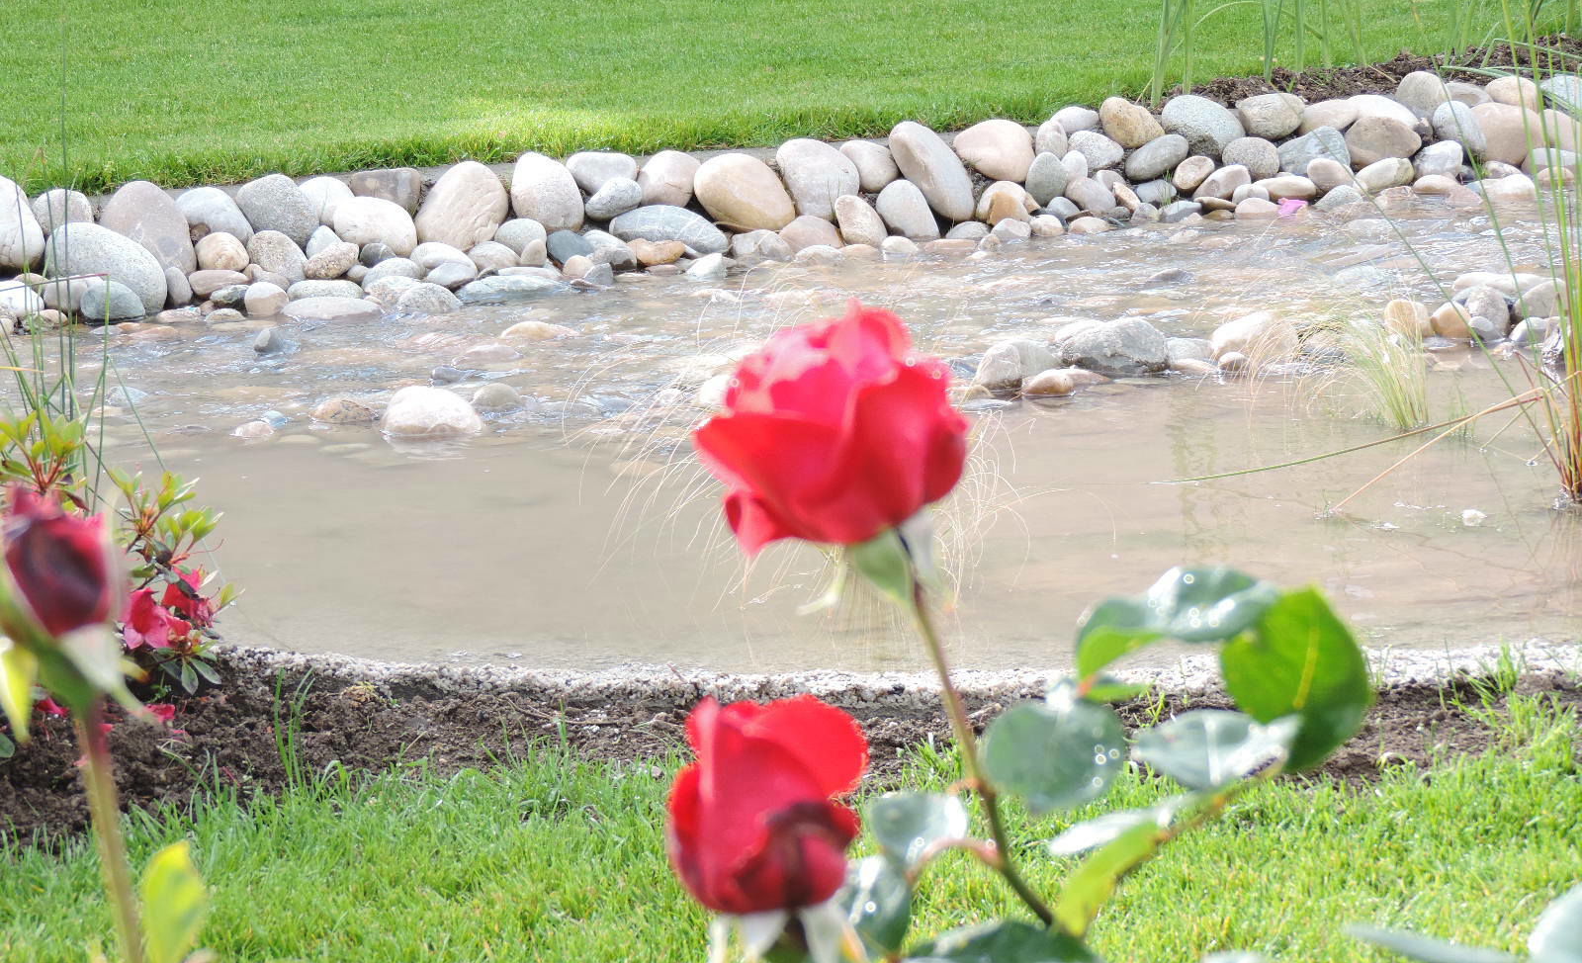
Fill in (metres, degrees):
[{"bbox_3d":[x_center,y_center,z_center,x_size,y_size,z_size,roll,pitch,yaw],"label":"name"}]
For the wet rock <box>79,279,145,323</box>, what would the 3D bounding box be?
[{"bbox_3d":[-1.074,-0.283,6.513,0.104,0.074,0.082,0,14,0],"label":"wet rock"}]

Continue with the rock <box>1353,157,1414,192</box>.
[{"bbox_3d":[1.021,-0.525,7.070,0.103,0.063,0.080,2,17,8],"label":"rock"}]

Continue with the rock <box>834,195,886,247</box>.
[{"bbox_3d":[0.111,-0.412,6.514,0.059,0.090,0.050,-31,13,8],"label":"rock"}]

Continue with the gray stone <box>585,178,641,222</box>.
[{"bbox_3d":[-0.285,-0.452,6.600,0.094,0.067,0.072,0,15,0],"label":"gray stone"}]

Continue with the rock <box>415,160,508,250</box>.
[{"bbox_3d":[-0.596,-0.500,7.450,0.166,0.155,0.125,0,14,0],"label":"rock"}]

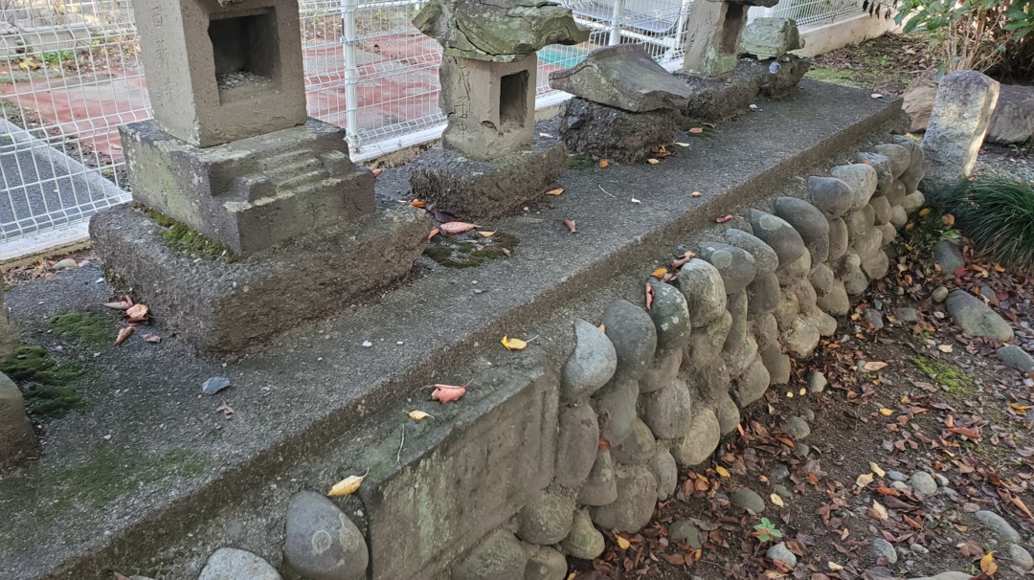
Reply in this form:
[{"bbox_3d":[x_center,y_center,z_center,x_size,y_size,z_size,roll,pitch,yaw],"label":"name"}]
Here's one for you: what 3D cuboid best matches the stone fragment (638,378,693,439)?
[{"bbox_3d":[0.637,0.511,3.352,0.230,0.270,0.220,30,40,34],"label":"stone fragment"}]

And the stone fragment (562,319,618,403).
[{"bbox_3d":[0.241,0.238,2.564,0.186,0.300,0.186,27,37,33],"label":"stone fragment"}]

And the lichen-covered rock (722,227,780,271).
[{"bbox_3d":[1.086,-0.183,3.587,0.255,0.216,0.225,28,39,33],"label":"lichen-covered rock"}]

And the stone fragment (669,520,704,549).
[{"bbox_3d":[0.577,0.832,2.655,0.124,0.070,0.093,27,37,33],"label":"stone fragment"}]

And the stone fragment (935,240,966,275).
[{"bbox_3d":[2.863,-0.212,5.132,0.190,0.160,0.260,-5,34,-16],"label":"stone fragment"}]

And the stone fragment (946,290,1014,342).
[{"bbox_3d":[2.815,0.154,4.723,0.260,0.180,0.400,-9,35,-22],"label":"stone fragment"}]

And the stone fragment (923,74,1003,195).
[{"bbox_3d":[3.130,-1.115,5.500,0.300,0.790,0.250,21,33,37],"label":"stone fragment"}]

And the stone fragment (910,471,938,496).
[{"bbox_3d":[1.177,0.560,2.245,0.074,0.060,0.074,28,38,34],"label":"stone fragment"}]

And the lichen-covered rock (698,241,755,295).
[{"bbox_3d":[0.990,-0.102,3.667,0.290,0.240,0.210,30,40,34],"label":"lichen-covered rock"}]

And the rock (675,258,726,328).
[{"bbox_3d":[0.830,0.013,3.523,0.240,0.300,0.220,30,40,34],"label":"rock"}]

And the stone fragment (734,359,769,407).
[{"bbox_3d":[1.145,0.455,3.783,0.176,0.265,0.186,28,39,33],"label":"stone fragment"}]

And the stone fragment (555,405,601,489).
[{"bbox_3d":[0.223,0.583,2.891,0.176,0.363,0.196,28,39,33],"label":"stone fragment"}]

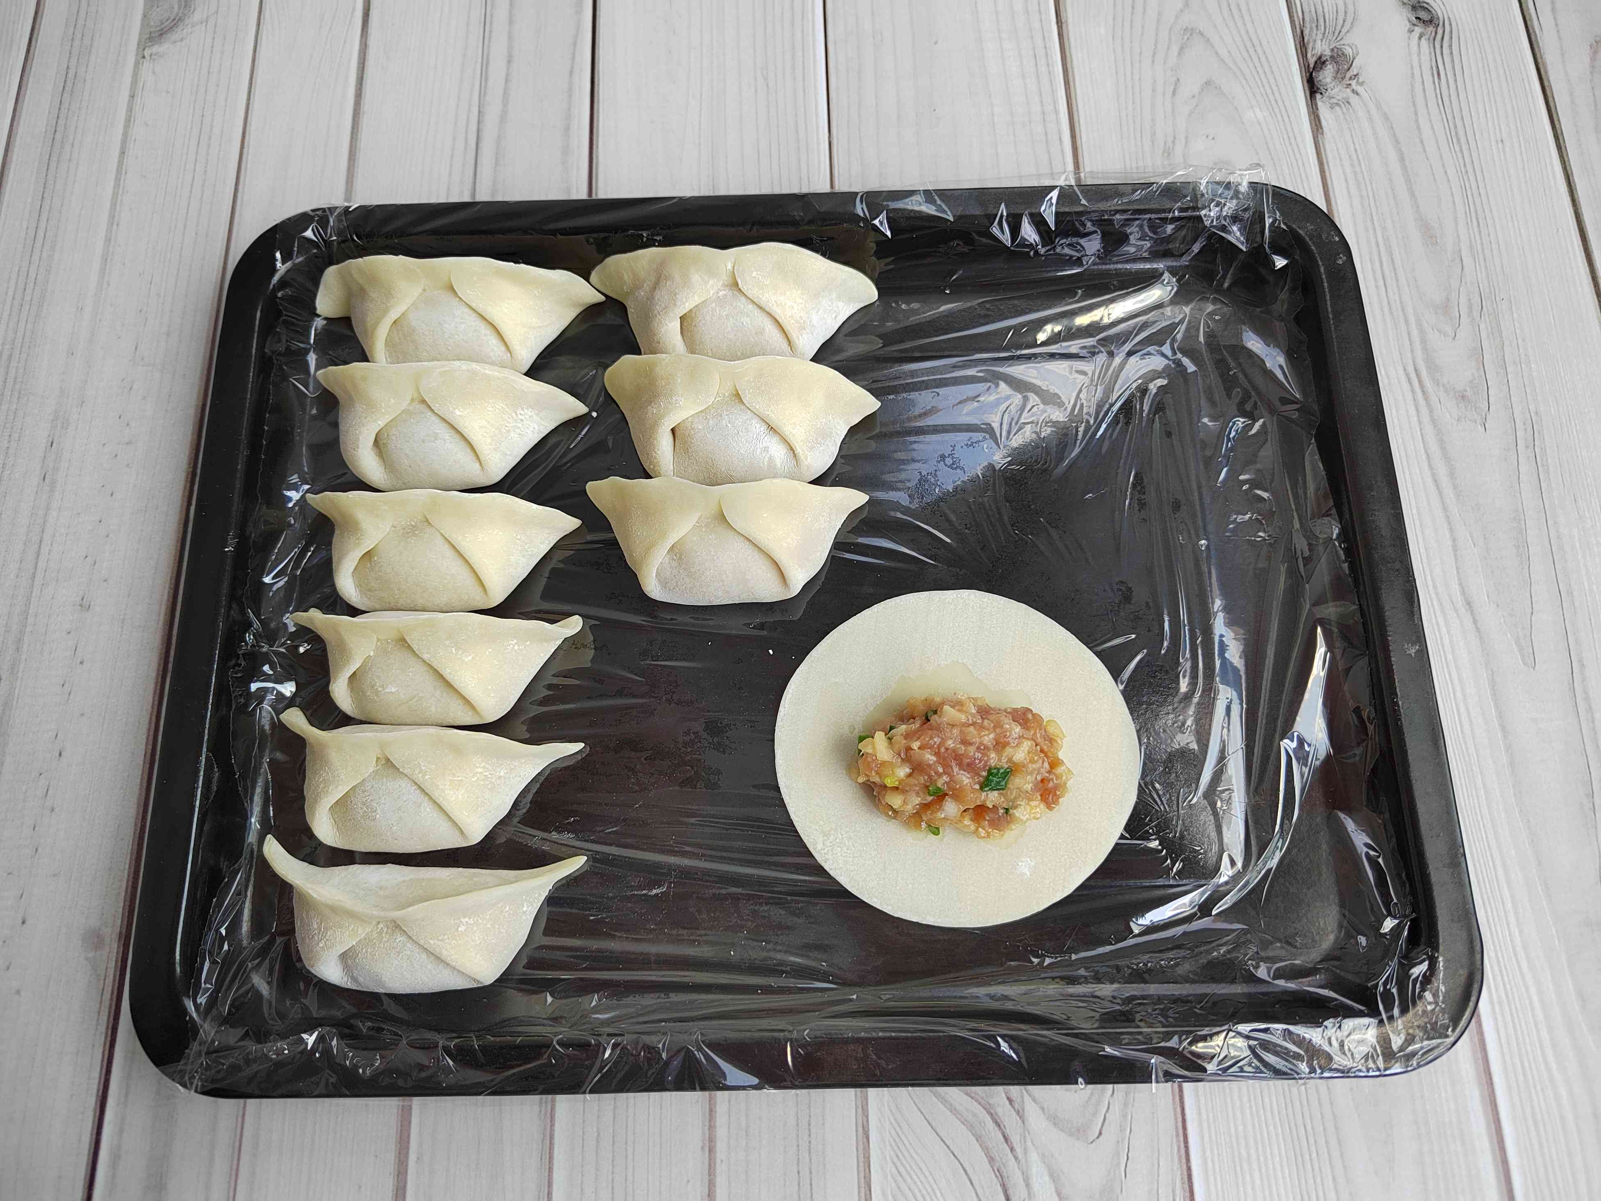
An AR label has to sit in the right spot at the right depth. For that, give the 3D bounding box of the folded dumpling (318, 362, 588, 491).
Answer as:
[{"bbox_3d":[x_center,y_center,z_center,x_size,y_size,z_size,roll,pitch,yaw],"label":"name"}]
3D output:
[{"bbox_3d":[-0.107,-0.058,0.338,0.083,0.033,0.037,2,74,1],"label":"folded dumpling"}]

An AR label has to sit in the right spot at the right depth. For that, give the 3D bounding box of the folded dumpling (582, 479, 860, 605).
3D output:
[{"bbox_3d":[-0.022,-0.020,0.327,0.085,0.033,0.036,0,74,0],"label":"folded dumpling"}]

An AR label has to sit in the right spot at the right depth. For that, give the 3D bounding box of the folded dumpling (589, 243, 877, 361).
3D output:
[{"bbox_3d":[-0.021,-0.101,0.350,0.092,0.033,0.037,0,74,0],"label":"folded dumpling"}]

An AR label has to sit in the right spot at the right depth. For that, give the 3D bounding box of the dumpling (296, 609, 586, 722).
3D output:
[{"bbox_3d":[-0.105,0.017,0.317,0.084,0.033,0.036,0,74,0],"label":"dumpling"}]

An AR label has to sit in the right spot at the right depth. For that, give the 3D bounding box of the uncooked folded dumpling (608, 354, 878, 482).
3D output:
[{"bbox_3d":[-0.018,-0.059,0.338,0.086,0.033,0.037,1,74,1],"label":"uncooked folded dumpling"}]

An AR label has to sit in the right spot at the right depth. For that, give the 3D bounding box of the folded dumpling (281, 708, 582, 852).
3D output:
[{"bbox_3d":[-0.103,0.053,0.306,0.085,0.033,0.037,2,74,1],"label":"folded dumpling"}]

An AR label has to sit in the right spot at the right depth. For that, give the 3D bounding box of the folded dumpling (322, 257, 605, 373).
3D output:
[{"bbox_3d":[-0.109,-0.099,0.349,0.090,0.033,0.037,0,74,0],"label":"folded dumpling"}]

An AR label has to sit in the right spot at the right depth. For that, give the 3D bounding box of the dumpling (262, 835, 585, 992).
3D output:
[{"bbox_3d":[-0.102,0.089,0.296,0.087,0.033,0.040,1,74,1],"label":"dumpling"}]

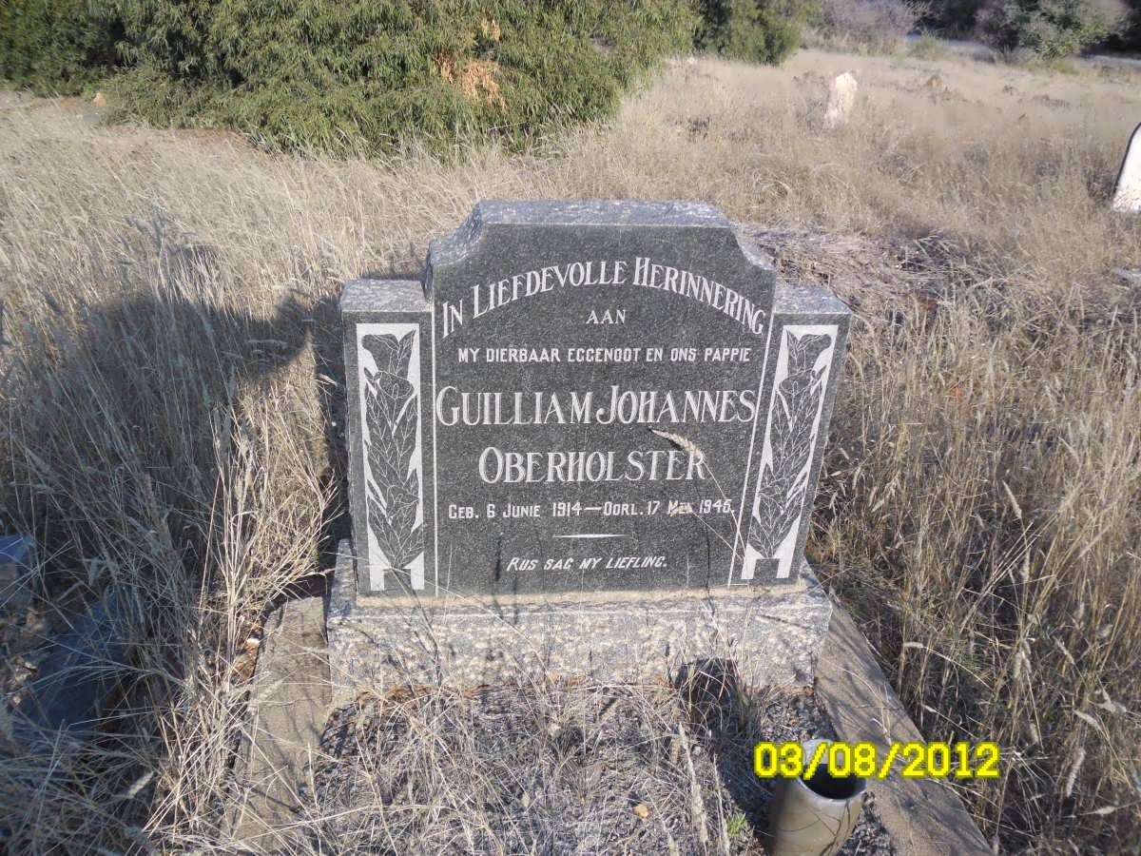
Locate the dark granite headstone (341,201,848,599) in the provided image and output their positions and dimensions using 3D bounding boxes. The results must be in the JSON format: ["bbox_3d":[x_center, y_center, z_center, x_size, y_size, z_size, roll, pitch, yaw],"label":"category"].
[{"bbox_3d":[0.036,-0.037,1.549,0.810,0.673,0.152,0,27,-7],"label":"dark granite headstone"}]

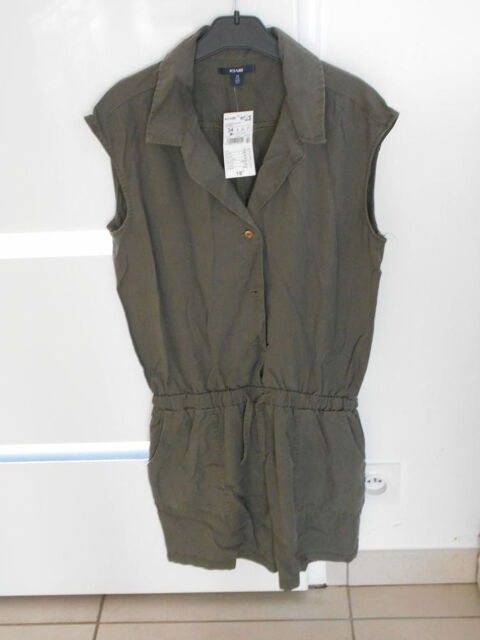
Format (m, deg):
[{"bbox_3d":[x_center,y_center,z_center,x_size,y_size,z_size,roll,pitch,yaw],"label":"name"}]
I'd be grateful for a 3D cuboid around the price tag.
[{"bbox_3d":[-0.001,-0.221,1.026,0.037,0.081,0.004,-2,26,3],"label":"price tag"}]

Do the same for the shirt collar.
[{"bbox_3d":[-0.004,-0.288,0.996,0.222,0.138,0.068,-2,26,3],"label":"shirt collar"}]

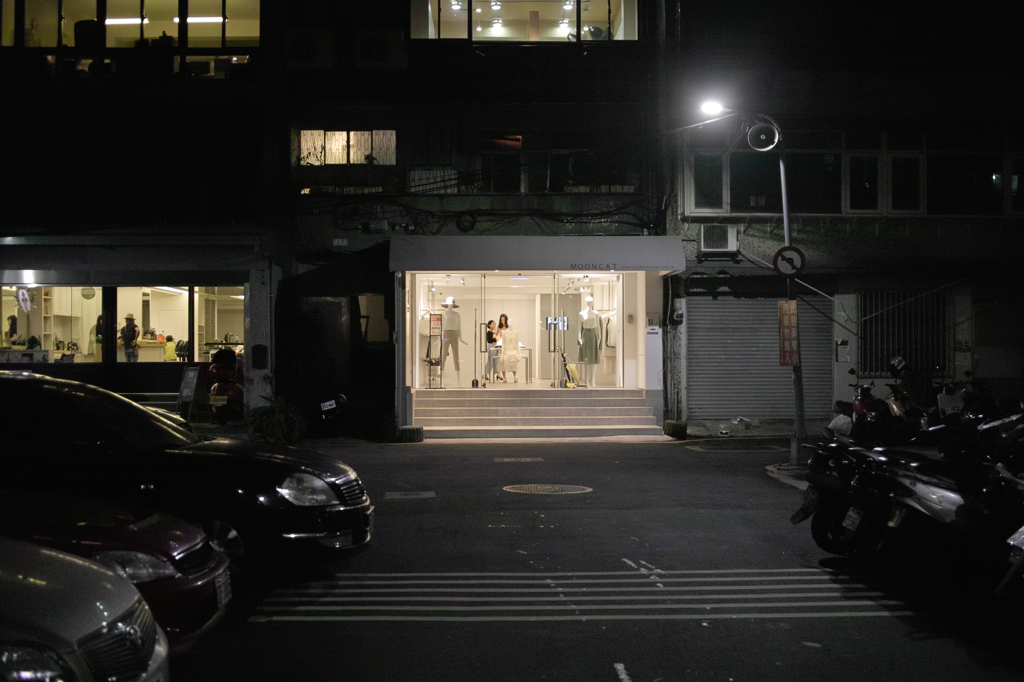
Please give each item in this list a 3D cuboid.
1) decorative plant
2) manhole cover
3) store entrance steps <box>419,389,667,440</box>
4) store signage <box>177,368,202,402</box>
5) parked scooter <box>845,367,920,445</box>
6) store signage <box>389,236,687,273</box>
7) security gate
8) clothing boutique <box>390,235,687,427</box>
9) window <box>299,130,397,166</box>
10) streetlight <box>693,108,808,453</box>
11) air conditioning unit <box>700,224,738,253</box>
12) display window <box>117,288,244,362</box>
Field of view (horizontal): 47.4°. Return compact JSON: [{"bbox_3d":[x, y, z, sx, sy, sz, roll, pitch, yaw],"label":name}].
[{"bbox_3d":[-4.237,1.392,20.800,1.040,0.880,0.950,0,-1,-4],"label":"decorative plant"},{"bbox_3d":[0.405,1.669,13.100,1.000,0.030,1.000,0,-1,0],"label":"manhole cover"},{"bbox_3d":[0.470,1.353,21.900,4.550,0.870,1.450,0,0,-2],"label":"store entrance steps"},{"bbox_3d":[-5.772,0.776,20.800,0.140,0.660,0.480,0,-1,-37],"label":"store signage"},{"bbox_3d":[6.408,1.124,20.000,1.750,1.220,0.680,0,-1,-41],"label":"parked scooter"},{"bbox_3d":[0.473,-1.573,21.200,5.350,0.680,0.500,0,-1,-4],"label":"store signage"},{"bbox_3d":[4.925,0.358,23.200,2.920,2.480,0.100,0,0,-1],"label":"security gate"},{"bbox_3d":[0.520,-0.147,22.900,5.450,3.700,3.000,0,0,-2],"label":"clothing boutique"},{"bbox_3d":[-3.136,-3.704,22.400,1.850,0.690,0.100,0,-1,-4],"label":"window"},{"bbox_3d":[3.321,-0.794,16.100,1.450,5.000,0.500,0,-1,0],"label":"streetlight"},{"bbox_3d":[4.082,-2.013,22.900,0.730,0.540,0.300,0,0,-1],"label":"air conditioning unit"},{"bbox_3d":[-6.360,-0.316,22.300,2.490,1.460,0.100,0,0,0],"label":"display window"}]

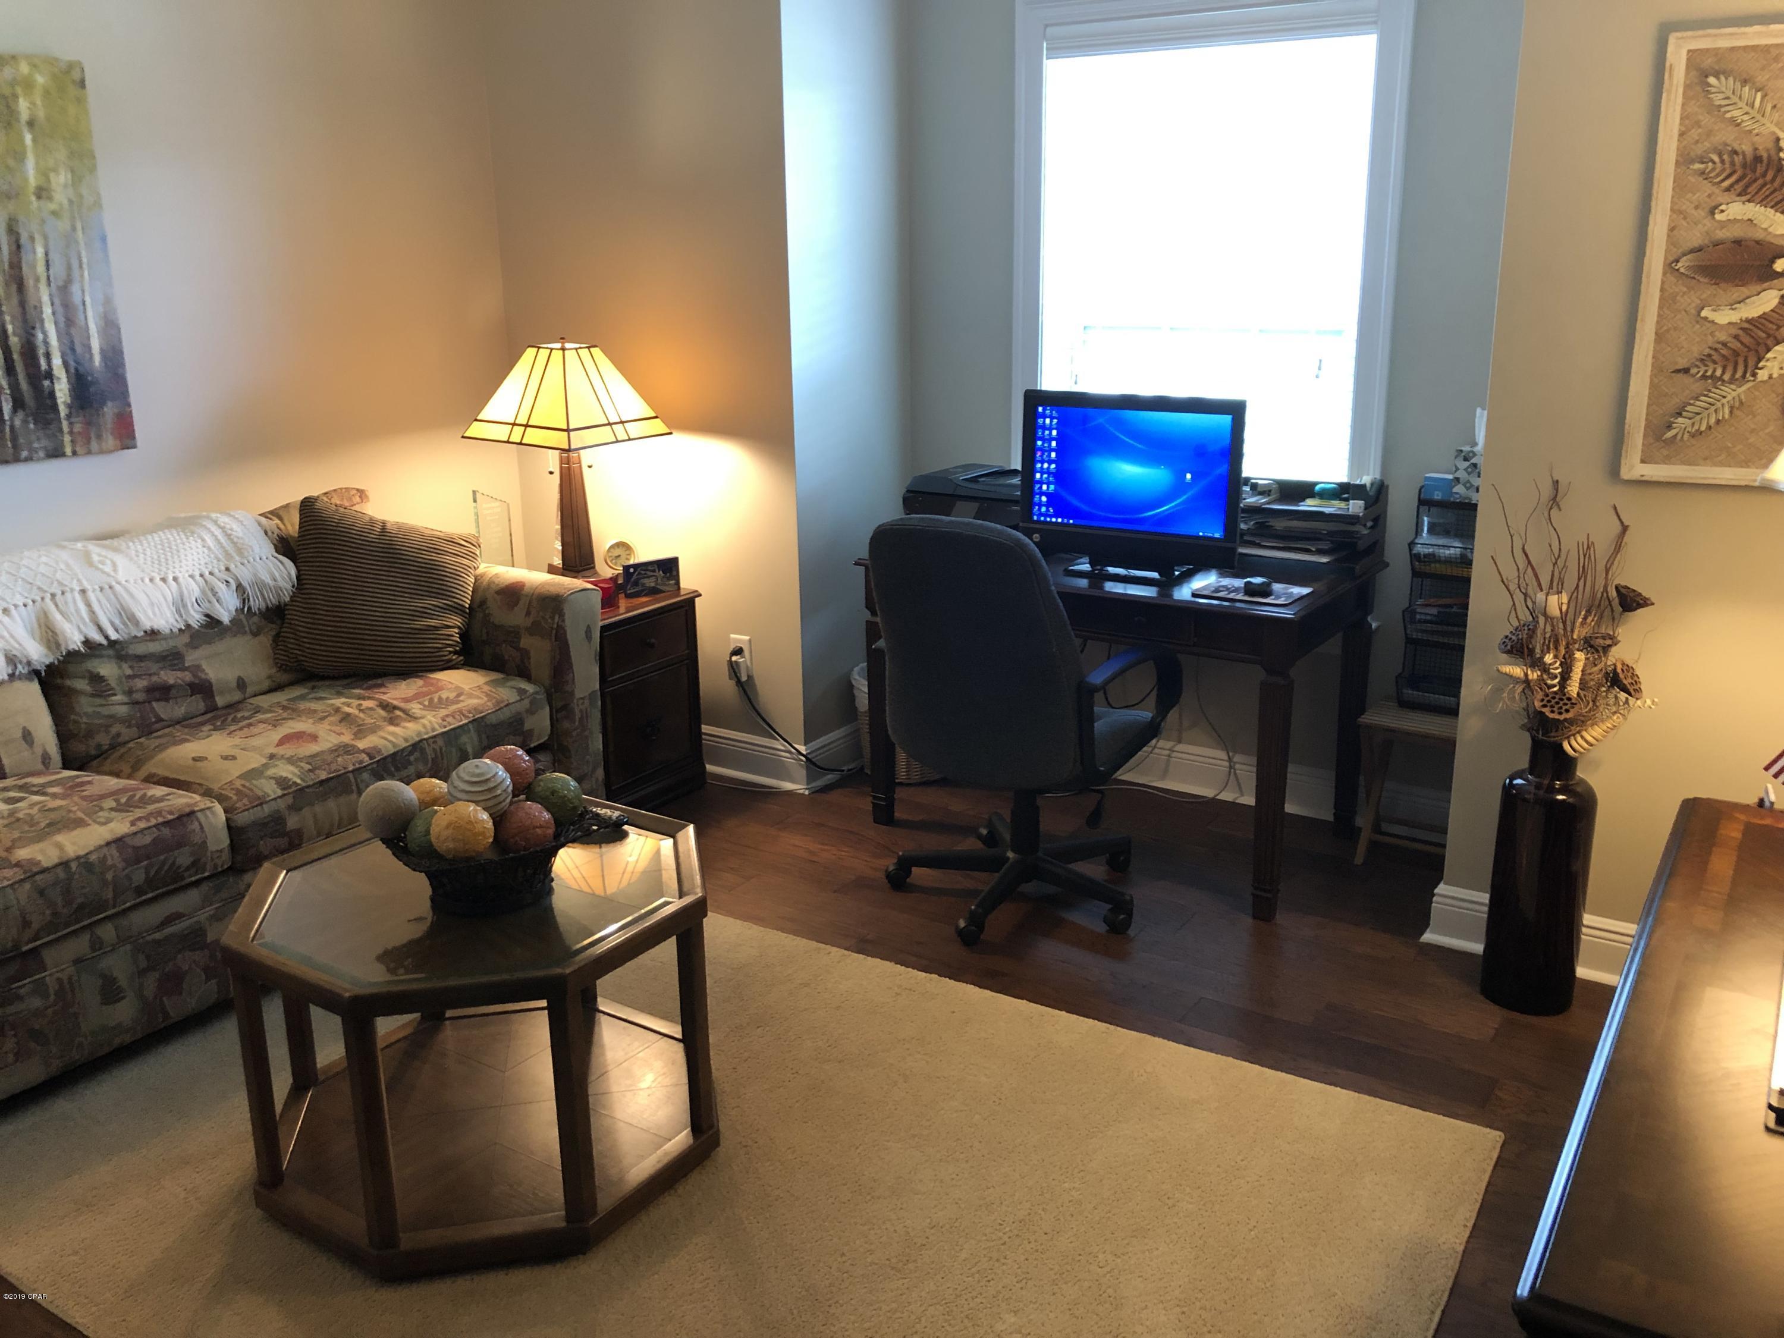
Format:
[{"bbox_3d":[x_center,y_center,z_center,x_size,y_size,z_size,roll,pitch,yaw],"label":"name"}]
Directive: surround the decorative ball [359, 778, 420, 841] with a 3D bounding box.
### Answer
[{"bbox_3d":[-0.870,0.243,2.496,0.105,0.105,0.105,-1,16,0],"label":"decorative ball"}]

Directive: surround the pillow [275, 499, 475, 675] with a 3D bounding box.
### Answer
[{"bbox_3d":[-1.282,-0.199,3.588,0.475,0.444,0.162,2,-3,-7],"label":"pillow"}]

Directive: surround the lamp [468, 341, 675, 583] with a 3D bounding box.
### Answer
[{"bbox_3d":[-0.924,-0.590,4.186,0.400,0.710,0.400,9,19,32],"label":"lamp"}]

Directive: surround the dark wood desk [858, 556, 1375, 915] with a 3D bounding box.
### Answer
[{"bbox_3d":[0.566,0.088,3.811,1.192,0.752,0.636,9,19,31],"label":"dark wood desk"}]

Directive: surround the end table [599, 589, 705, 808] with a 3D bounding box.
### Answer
[{"bbox_3d":[-0.923,0.073,4.242,0.606,0.591,0.475,9,19,31],"label":"end table"}]

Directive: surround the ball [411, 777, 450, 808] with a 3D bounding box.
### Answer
[{"bbox_3d":[-0.815,0.240,2.540,0.098,0.098,0.098,-1,16,0],"label":"ball"}]

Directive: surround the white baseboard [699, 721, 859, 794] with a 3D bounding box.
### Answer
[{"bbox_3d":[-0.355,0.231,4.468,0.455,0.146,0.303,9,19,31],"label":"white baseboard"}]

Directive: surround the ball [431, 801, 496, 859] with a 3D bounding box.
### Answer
[{"bbox_3d":[-0.712,0.267,2.397,0.103,0.103,0.103,-1,16,0],"label":"ball"}]

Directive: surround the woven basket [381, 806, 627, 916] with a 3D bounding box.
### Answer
[{"bbox_3d":[-0.657,0.310,2.428,0.414,0.131,0.253,-4,16,-10],"label":"woven basket"}]

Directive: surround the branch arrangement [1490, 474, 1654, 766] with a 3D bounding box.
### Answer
[{"bbox_3d":[1.320,-0.086,2.806,0.293,0.555,0.273,9,19,31],"label":"branch arrangement"}]

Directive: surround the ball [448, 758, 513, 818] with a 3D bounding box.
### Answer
[{"bbox_3d":[-0.707,0.209,2.479,0.109,0.109,0.109,-1,16,0],"label":"ball"}]

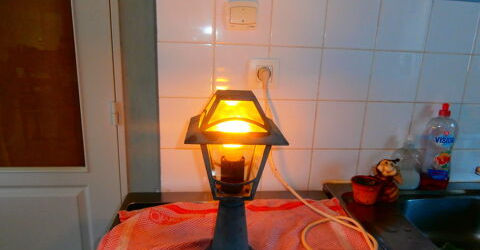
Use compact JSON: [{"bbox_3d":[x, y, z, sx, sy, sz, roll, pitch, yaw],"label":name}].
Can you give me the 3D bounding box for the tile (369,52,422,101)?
[{"bbox_3d":[0.454,-0.141,0.977,0.150,0.147,0.008,1,15,-6],"label":"tile"}]

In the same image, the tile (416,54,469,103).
[{"bbox_3d":[0.600,-0.138,0.985,0.150,0.150,0.010,1,15,-6],"label":"tile"}]

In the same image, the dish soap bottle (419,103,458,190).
[{"bbox_3d":[0.607,0.068,1.004,0.085,0.258,0.056,2,15,-3],"label":"dish soap bottle"}]

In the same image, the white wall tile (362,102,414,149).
[{"bbox_3d":[0.446,0.006,1.008,0.149,0.149,0.010,1,15,-6],"label":"white wall tile"}]

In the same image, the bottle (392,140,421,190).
[{"bbox_3d":[0.507,0.120,1.006,0.080,0.152,0.055,1,15,-6],"label":"bottle"}]

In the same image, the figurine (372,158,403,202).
[{"bbox_3d":[0.418,0.155,0.953,0.072,0.112,0.065,3,15,4],"label":"figurine"}]

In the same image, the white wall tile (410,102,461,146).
[{"bbox_3d":[0.599,0.005,1.030,0.150,0.147,0.008,1,15,-6],"label":"white wall tile"}]

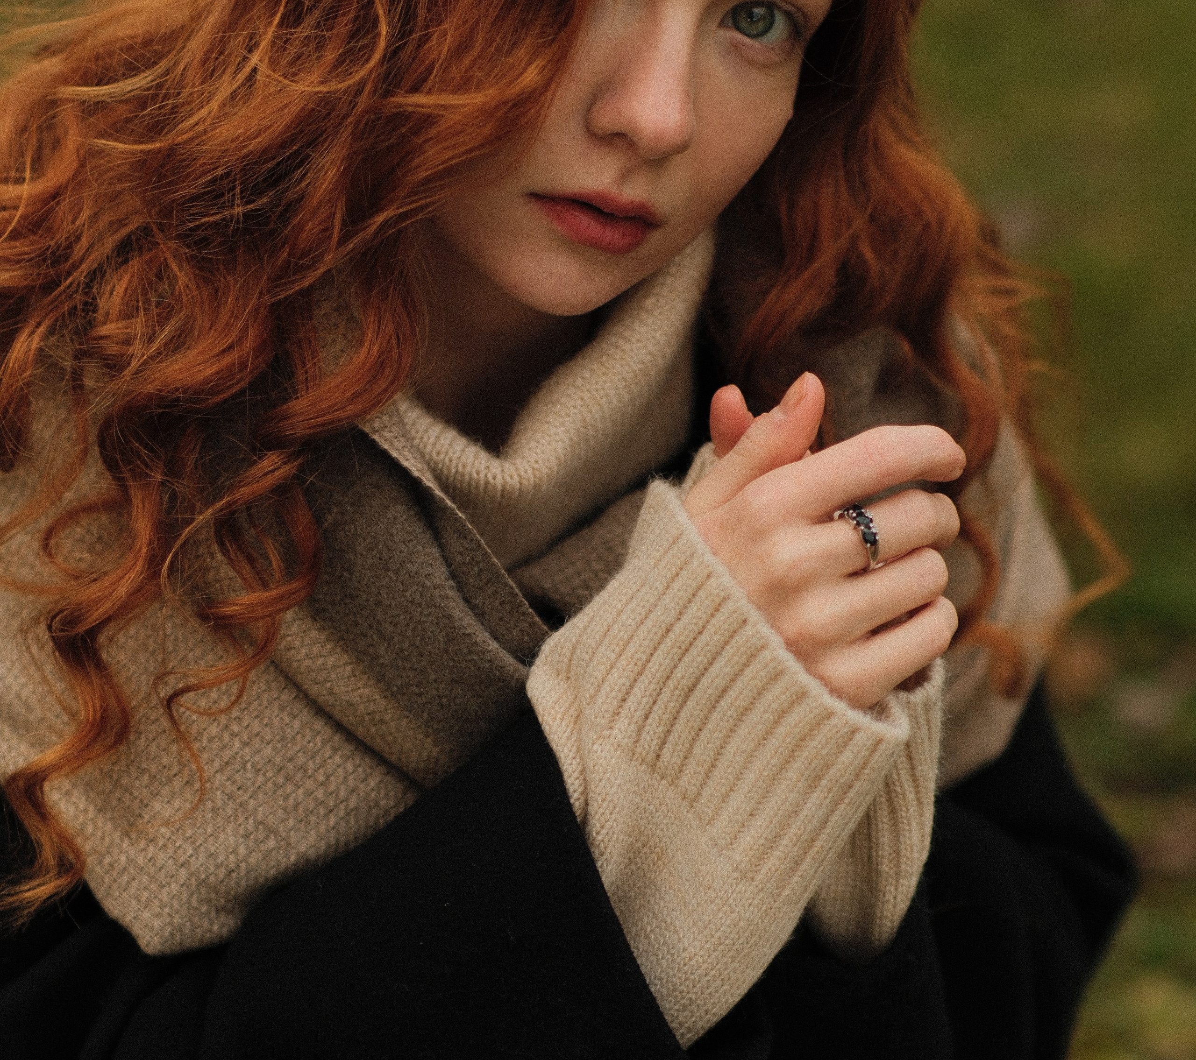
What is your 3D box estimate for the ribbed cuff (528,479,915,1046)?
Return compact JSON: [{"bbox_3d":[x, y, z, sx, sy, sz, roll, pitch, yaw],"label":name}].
[{"bbox_3d":[0.026,0.064,1.160,0.104,0.118,0.075,40,14,0],"label":"ribbed cuff"}]

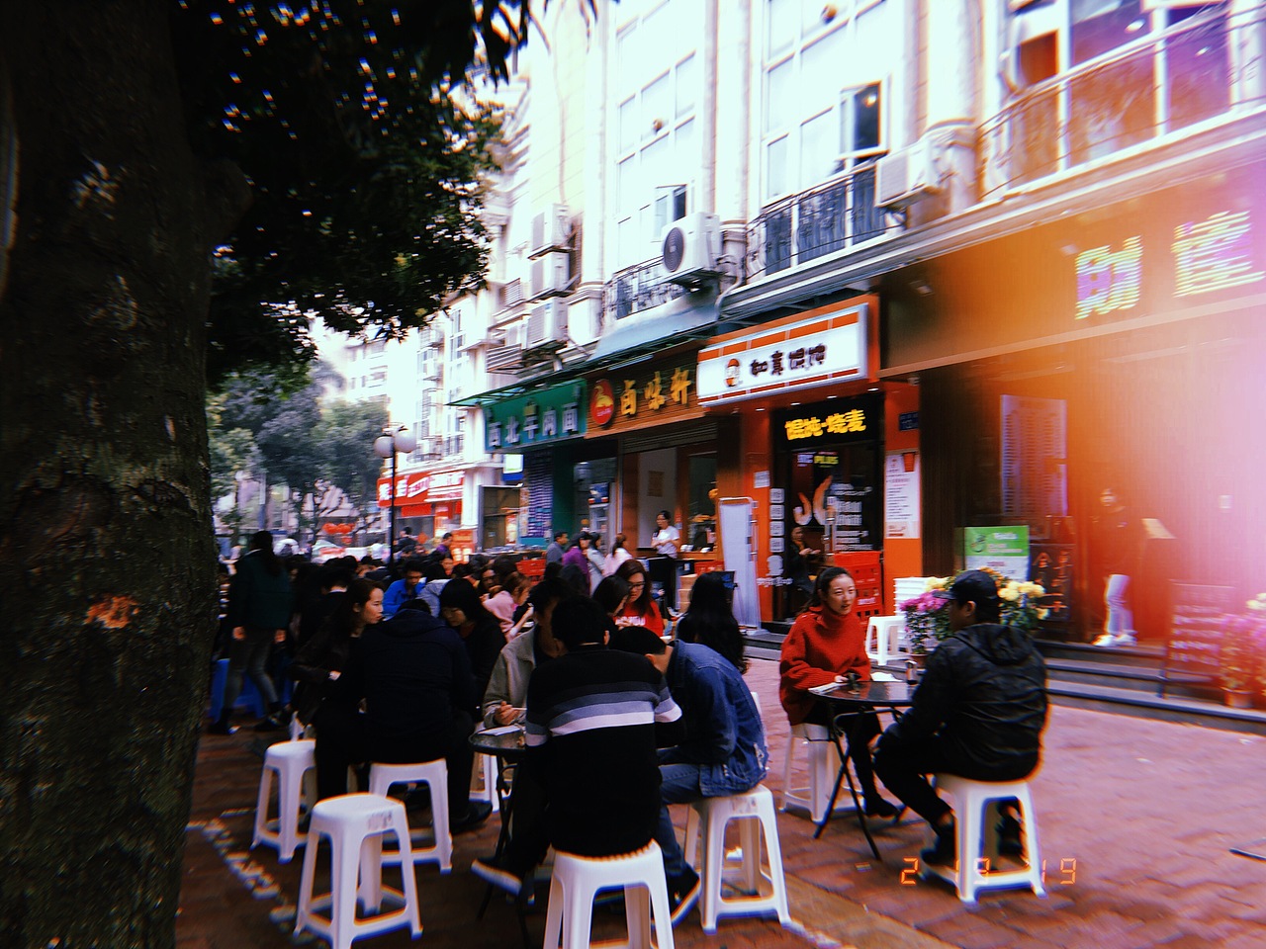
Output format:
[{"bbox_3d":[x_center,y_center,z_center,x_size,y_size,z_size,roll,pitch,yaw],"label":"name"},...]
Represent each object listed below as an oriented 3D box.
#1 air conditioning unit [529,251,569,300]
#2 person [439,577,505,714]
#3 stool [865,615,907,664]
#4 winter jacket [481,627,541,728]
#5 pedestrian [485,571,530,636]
[{"bbox_3d":[-1.464,-3.534,18.929,0.330,0.650,0.880,2,-4,-31],"label":"air conditioning unit"},{"bbox_3d":[-0.902,1.159,5.514,0.700,1.240,0.500,2,-4,-30],"label":"person"},{"bbox_3d":[2.790,1.817,11.605,0.345,0.460,0.345,1,-4,-15],"label":"stool"},{"bbox_3d":[-0.442,0.951,4.496,0.500,0.620,0.440,2,-4,-30],"label":"winter jacket"},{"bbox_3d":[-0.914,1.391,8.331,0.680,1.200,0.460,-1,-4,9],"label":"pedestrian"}]

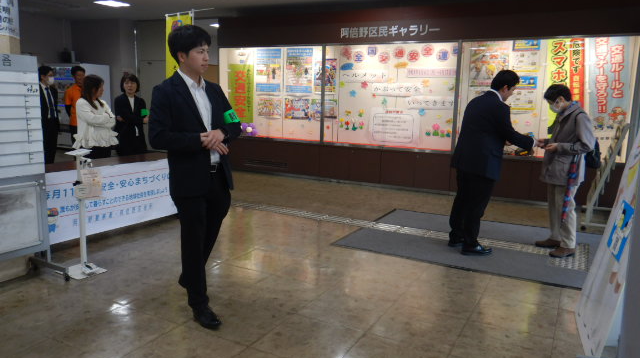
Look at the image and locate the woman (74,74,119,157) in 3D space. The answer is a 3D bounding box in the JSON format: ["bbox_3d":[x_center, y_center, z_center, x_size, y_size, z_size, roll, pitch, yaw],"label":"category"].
[{"bbox_3d":[-2.431,-0.350,5.272,0.360,1.585,0.470,6,10,24],"label":"woman"}]

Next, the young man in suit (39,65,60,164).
[{"bbox_3d":[-3.436,-0.569,6.102,0.340,1.700,0.500,6,10,28],"label":"young man in suit"}]

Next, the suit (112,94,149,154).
[{"bbox_3d":[-2.232,-0.328,5.690,0.440,1.300,0.300,-2,10,-20],"label":"suit"}]

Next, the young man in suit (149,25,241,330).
[{"bbox_3d":[-0.750,0.002,2.911,0.460,1.730,0.530,10,12,42],"label":"young man in suit"}]

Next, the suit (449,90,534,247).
[{"bbox_3d":[1.533,-0.100,4.495,0.680,1.450,0.540,-1,10,-18],"label":"suit"}]

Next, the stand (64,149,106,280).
[{"bbox_3d":[-1.808,0.257,3.665,0.300,0.930,0.260,8,11,34],"label":"stand"}]

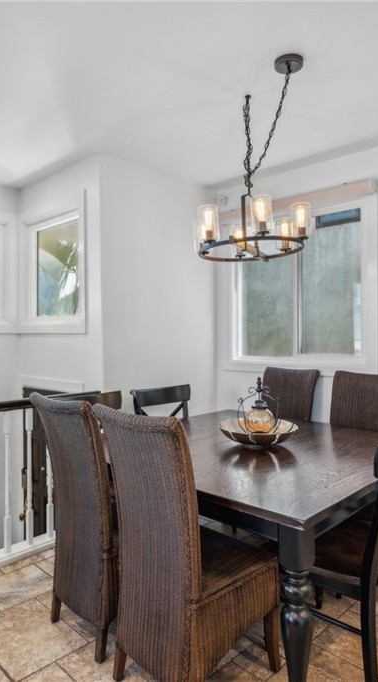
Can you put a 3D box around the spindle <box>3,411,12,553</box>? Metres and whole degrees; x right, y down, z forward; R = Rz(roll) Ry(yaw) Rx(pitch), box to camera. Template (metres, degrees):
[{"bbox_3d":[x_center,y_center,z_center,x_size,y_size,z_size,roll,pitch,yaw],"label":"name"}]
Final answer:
[{"bbox_3d":[-1.057,0.816,2.654,0.034,0.819,0.034,0,0,-45],"label":"spindle"}]

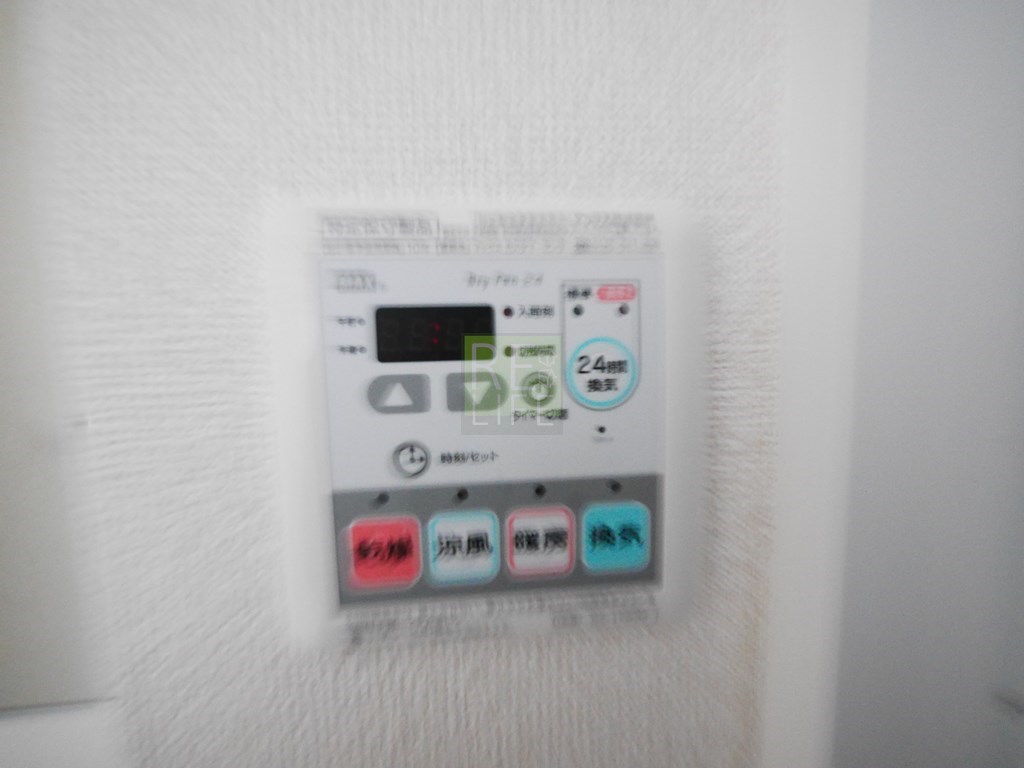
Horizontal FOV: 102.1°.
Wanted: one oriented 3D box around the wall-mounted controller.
[{"bbox_3d":[-0.005,0.012,0.119,0.117,0.121,0.018,-2,4,-4],"label":"wall-mounted controller"}]

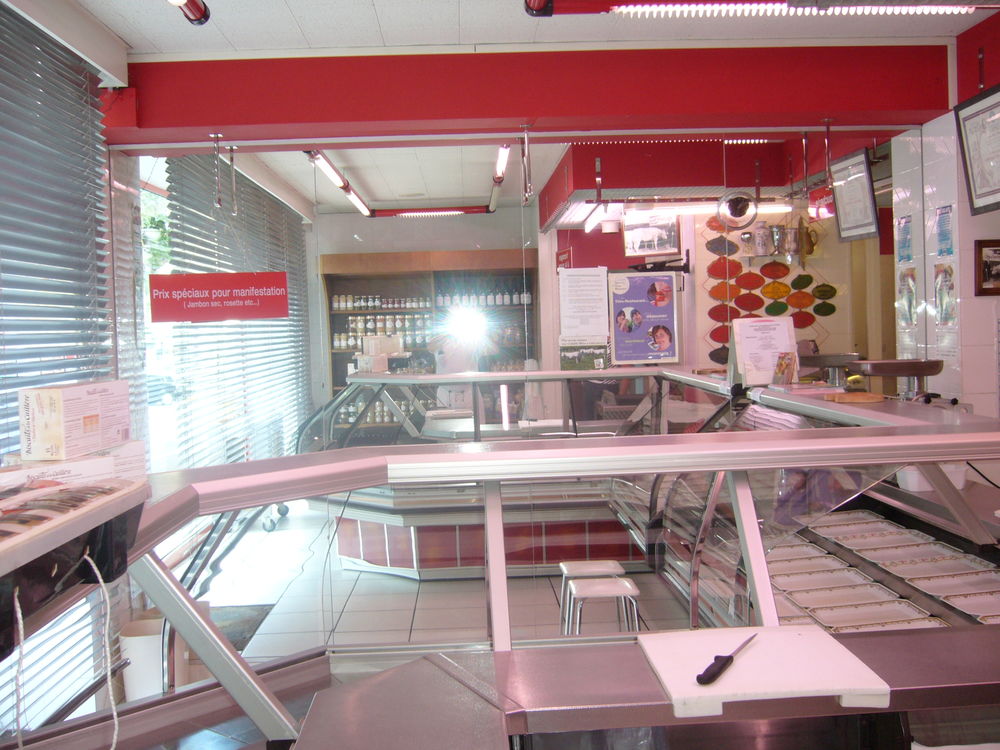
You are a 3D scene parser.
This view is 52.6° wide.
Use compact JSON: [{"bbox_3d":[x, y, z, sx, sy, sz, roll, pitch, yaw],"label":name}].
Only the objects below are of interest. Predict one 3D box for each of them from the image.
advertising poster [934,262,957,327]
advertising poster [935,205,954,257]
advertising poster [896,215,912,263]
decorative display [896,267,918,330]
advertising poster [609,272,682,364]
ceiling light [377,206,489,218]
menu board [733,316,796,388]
[{"bbox_3d":[1.919,-0.343,4.374,0.015,0.268,0.172,-2,3,-2],"label":"advertising poster"},{"bbox_3d":[1.910,-0.618,4.343,0.012,0.213,0.145,-2,3,-2],"label":"advertising poster"},{"bbox_3d":[1.897,-0.638,4.738,0.012,0.213,0.145,-2,3,-2],"label":"advertising poster"},{"bbox_3d":[1.907,-0.361,4.734,0.012,0.268,0.172,-2,3,-2],"label":"decorative display"},{"bbox_3d":[0.643,-0.251,4.503,0.298,0.405,0.020,-2,3,-2],"label":"advertising poster"},{"bbox_3d":[-0.593,-1.431,8.872,1.020,0.070,0.075,-2,3,-2],"label":"ceiling light"},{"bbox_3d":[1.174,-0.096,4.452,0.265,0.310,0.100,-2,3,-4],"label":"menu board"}]

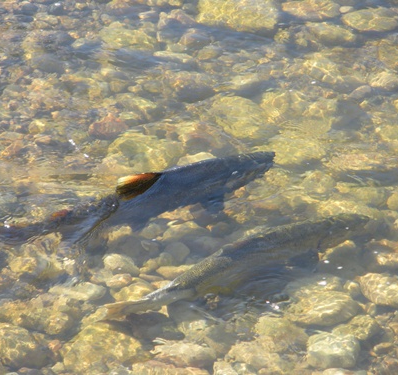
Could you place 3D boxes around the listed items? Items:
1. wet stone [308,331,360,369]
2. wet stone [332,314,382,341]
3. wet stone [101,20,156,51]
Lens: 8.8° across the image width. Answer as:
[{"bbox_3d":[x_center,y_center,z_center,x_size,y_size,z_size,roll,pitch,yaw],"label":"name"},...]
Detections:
[{"bbox_3d":[0.313,0.379,6.041,0.121,0.079,0.097,0,30,0],"label":"wet stone"},{"bbox_3d":[0.372,0.331,6.144,0.118,0.065,0.095,0,30,0],"label":"wet stone"},{"bbox_3d":[-0.202,-0.436,7.455,0.166,0.075,0.133,0,30,0],"label":"wet stone"}]

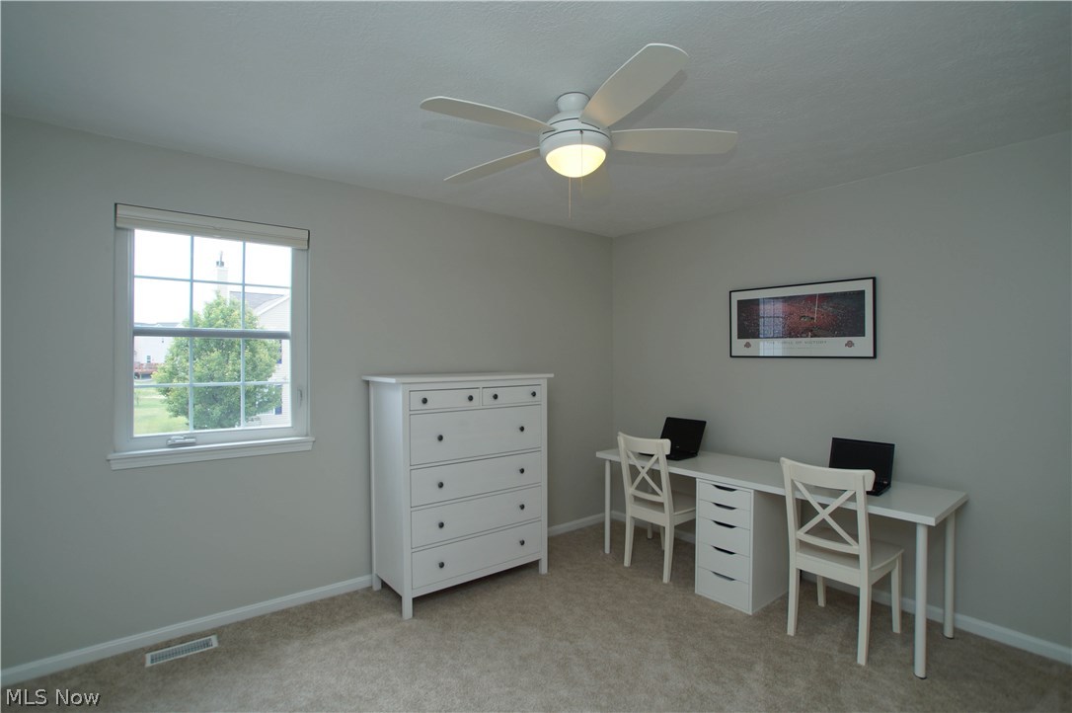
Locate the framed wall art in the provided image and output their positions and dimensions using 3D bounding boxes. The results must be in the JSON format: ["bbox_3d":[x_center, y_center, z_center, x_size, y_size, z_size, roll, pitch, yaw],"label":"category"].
[{"bbox_3d":[1.705,-0.226,3.122,0.025,0.473,0.895,0,-1,-39],"label":"framed wall art"}]

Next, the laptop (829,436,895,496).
[{"bbox_3d":[1.745,0.594,2.608,0.325,0.225,0.300,0,-1,-41],"label":"laptop"}]

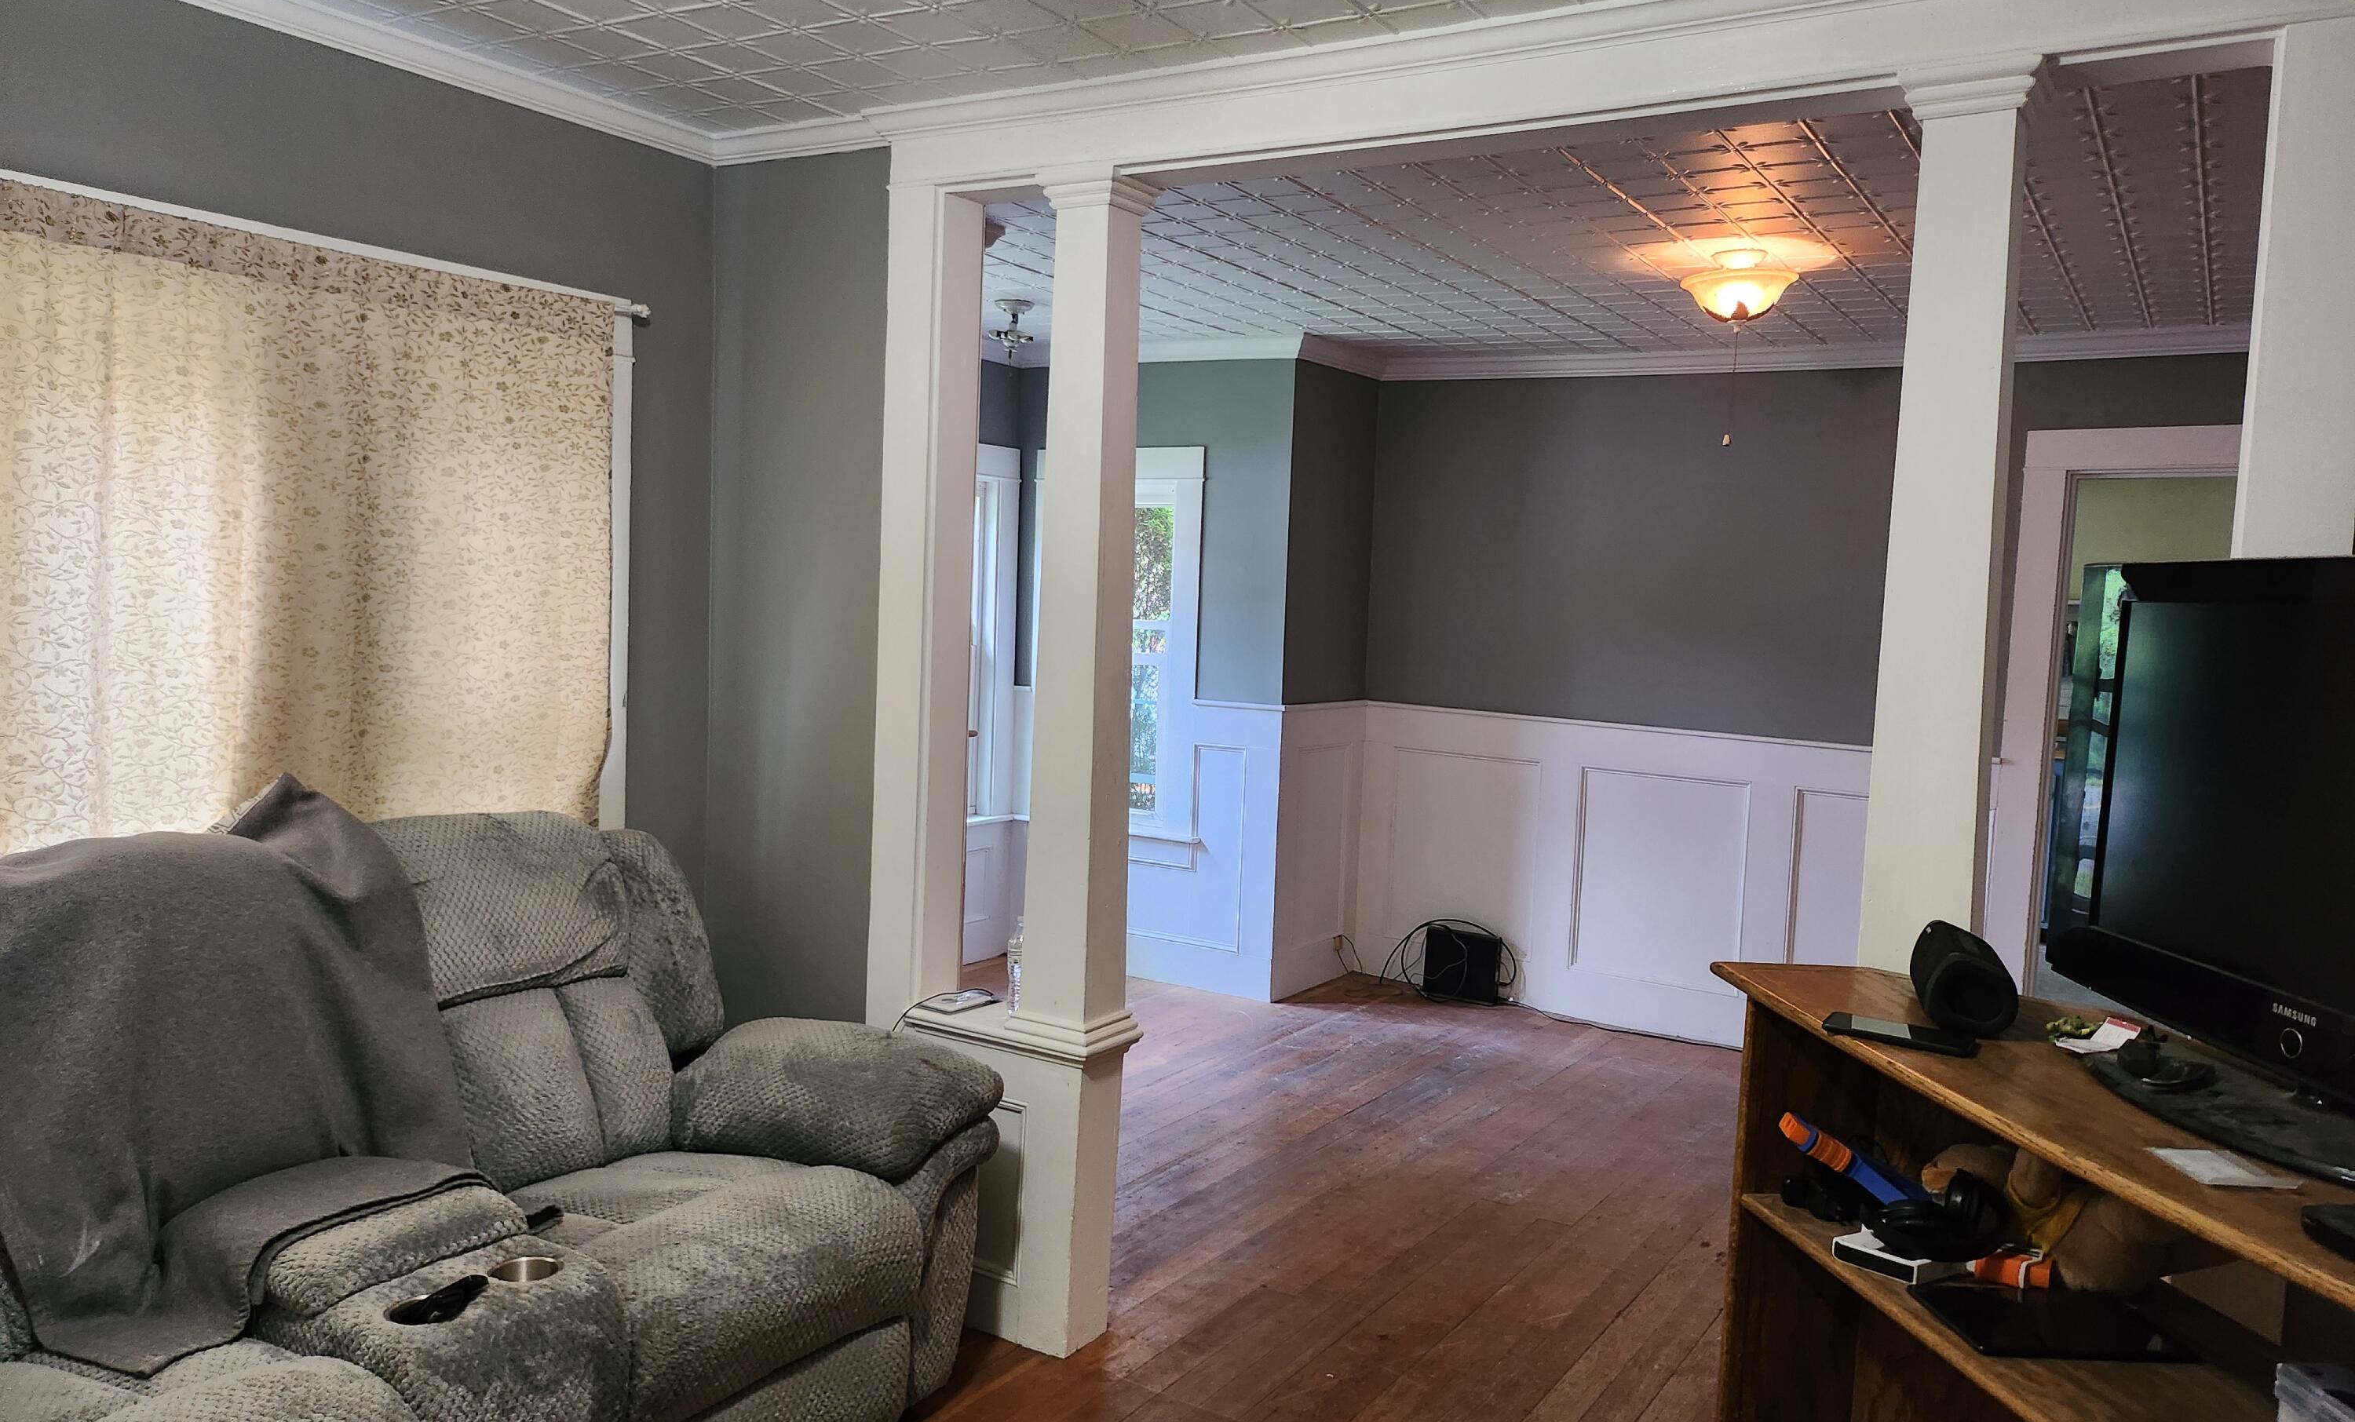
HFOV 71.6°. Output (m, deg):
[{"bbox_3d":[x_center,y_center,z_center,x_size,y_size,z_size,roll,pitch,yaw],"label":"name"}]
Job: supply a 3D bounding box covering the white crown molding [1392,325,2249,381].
[{"bbox_3d":[2.105,-1.181,5.428,3.180,0.084,0.080,5,5,32],"label":"white crown molding"}]

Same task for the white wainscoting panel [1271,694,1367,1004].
[{"bbox_3d":[0.528,0.517,6.218,0.045,1.089,0.601,5,5,32],"label":"white wainscoting panel"}]

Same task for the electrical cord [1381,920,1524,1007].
[{"bbox_3d":[1.018,0.937,6.133,0.540,0.303,0.190,5,5,32],"label":"electrical cord"}]

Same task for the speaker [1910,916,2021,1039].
[{"bbox_3d":[0.896,0.303,1.869,0.096,0.096,0.220,4,5,18],"label":"speaker"}]

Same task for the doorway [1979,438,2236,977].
[{"bbox_3d":[3.075,0.206,4.978,1.008,2.124,0.150,5,5,32],"label":"doorway"}]

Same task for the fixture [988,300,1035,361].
[{"bbox_3d":[-0.531,-1.226,5.260,0.196,0.182,0.196,5,5,32],"label":"fixture"}]

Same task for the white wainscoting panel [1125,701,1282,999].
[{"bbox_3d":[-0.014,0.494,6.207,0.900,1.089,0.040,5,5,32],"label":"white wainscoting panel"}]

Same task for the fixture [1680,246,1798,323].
[{"bbox_3d":[1.399,-1.049,4.078,0.296,0.182,0.296,5,5,32],"label":"fixture"}]

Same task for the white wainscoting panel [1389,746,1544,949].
[{"bbox_3d":[1.081,0.539,6.219,0.597,0.753,0.035,5,5,32],"label":"white wainscoting panel"}]

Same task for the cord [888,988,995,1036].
[{"bbox_3d":[-0.493,0.624,3.430,0.125,0.074,0.240,5,5,32],"label":"cord"}]

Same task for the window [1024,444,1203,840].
[{"bbox_3d":[-0.244,-0.270,6.333,0.842,1.486,0.110,5,5,32],"label":"window"}]

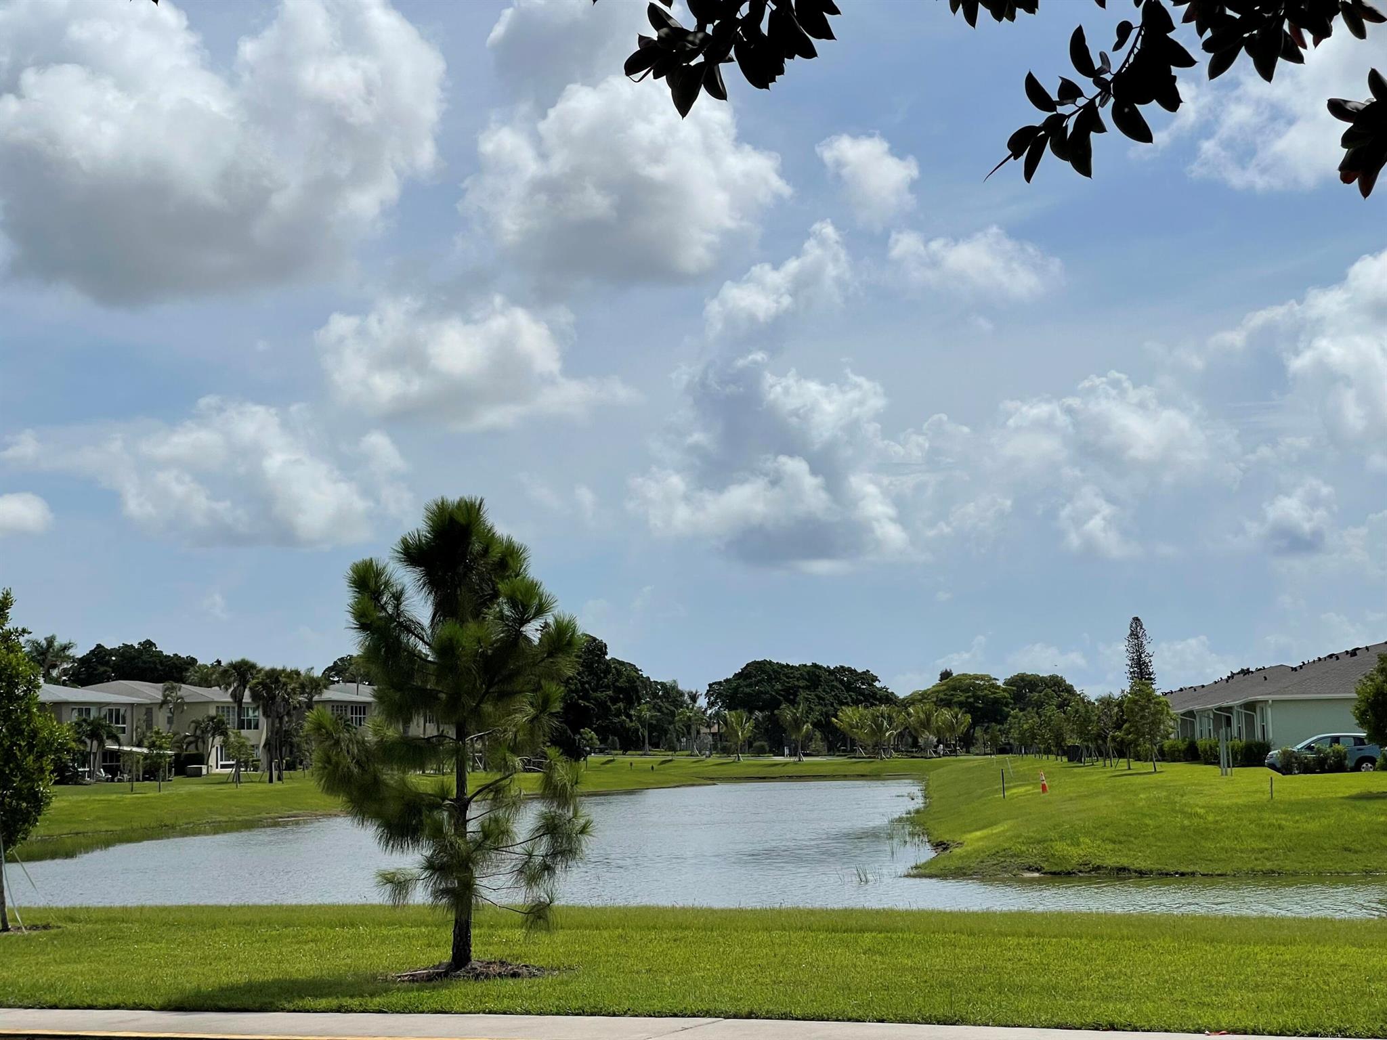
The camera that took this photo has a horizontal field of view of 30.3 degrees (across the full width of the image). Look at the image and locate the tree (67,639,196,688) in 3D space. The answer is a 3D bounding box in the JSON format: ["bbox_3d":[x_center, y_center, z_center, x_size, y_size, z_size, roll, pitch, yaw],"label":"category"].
[{"bbox_3d":[-59.210,19.220,270.000,14.030,13.230,13.500,0,-5,0],"label":"tree"}]

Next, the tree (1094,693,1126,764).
[{"bbox_3d":[22.100,11.120,136.000,1.720,3.910,1.900,0,-5,0],"label":"tree"}]

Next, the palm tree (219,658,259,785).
[{"bbox_3d":[-32.050,14.210,181.000,2.980,8.910,3.000,0,-5,0],"label":"palm tree"}]

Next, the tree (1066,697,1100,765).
[{"bbox_3d":[22.300,12.100,147.000,1.930,3.880,2.000,0,-5,0],"label":"tree"}]

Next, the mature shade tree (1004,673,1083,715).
[{"bbox_3d":[46.191,25.861,340.000,10.920,11.060,10.920,-1,-5,0],"label":"mature shade tree"}]

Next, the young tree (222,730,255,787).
[{"bbox_3d":[-28.430,14.908,160.000,2.030,3.650,2.030,-1,-5,0],"label":"young tree"}]

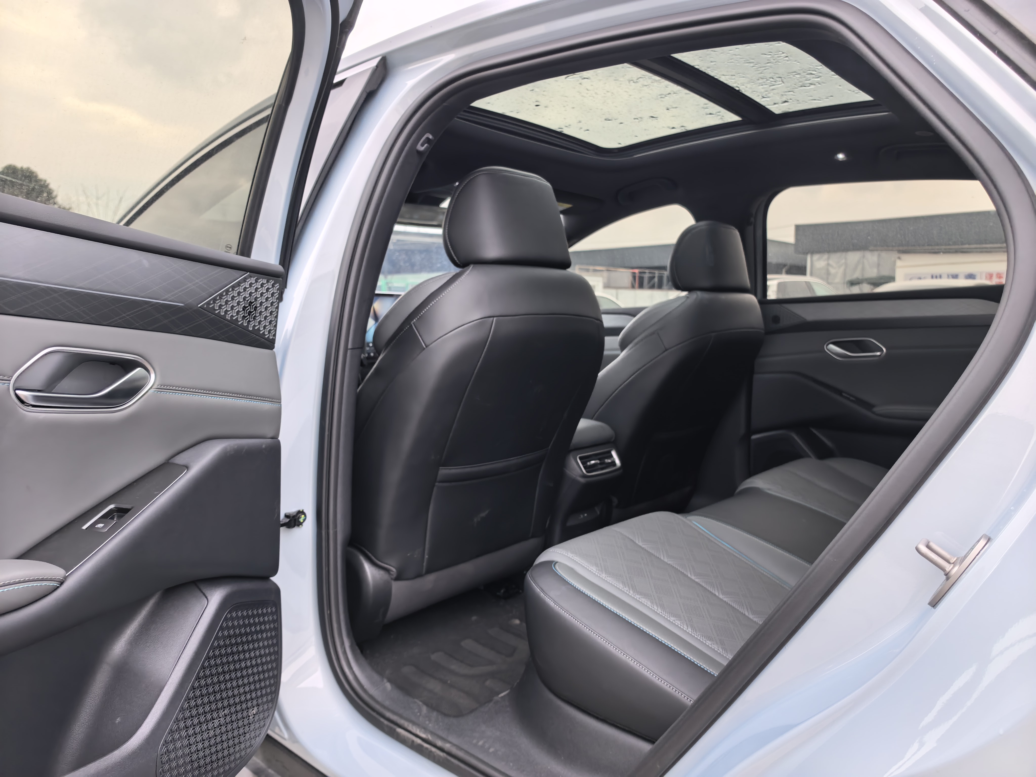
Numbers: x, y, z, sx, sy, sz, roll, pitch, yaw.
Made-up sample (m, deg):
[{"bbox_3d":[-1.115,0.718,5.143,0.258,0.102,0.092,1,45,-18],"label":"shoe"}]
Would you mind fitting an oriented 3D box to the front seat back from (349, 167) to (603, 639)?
[{"bbox_3d":[-0.119,0.015,1.594,0.330,0.930,0.530,22,18,40],"label":"front seat back"}]

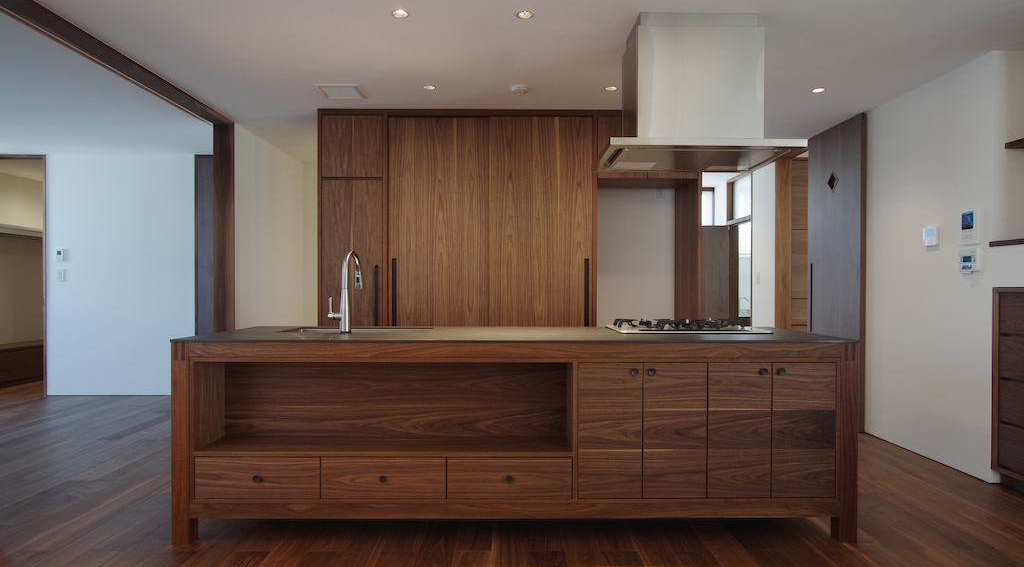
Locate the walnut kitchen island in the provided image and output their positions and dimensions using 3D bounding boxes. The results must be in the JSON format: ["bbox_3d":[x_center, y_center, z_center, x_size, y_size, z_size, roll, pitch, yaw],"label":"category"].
[{"bbox_3d":[0.014,0.671,2.943,2.900,0.860,0.855,0,0,0],"label":"walnut kitchen island"}]

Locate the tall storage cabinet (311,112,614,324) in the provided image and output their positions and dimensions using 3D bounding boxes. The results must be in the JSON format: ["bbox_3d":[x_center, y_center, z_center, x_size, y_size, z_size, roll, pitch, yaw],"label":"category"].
[{"bbox_3d":[-0.400,-0.100,4.770,2.120,2.400,0.600,0,0,0],"label":"tall storage cabinet"}]

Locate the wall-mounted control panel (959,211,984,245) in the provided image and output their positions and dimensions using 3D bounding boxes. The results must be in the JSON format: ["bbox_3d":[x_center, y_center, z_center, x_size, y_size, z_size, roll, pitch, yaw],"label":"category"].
[{"bbox_3d":[2.647,-0.317,3.450,0.028,0.189,0.125,0,0,0],"label":"wall-mounted control panel"}]

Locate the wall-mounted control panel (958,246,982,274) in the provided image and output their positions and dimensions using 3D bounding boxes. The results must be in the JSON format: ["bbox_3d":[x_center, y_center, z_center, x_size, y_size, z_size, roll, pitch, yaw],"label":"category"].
[{"bbox_3d":[2.645,-0.128,3.455,0.030,0.137,0.133,0,0,0],"label":"wall-mounted control panel"}]

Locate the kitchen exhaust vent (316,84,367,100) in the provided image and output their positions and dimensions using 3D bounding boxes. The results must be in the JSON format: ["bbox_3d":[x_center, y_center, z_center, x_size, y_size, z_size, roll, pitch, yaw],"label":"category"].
[{"bbox_3d":[-1.155,-1.290,4.060,0.285,0.020,0.310,0,0,0],"label":"kitchen exhaust vent"}]

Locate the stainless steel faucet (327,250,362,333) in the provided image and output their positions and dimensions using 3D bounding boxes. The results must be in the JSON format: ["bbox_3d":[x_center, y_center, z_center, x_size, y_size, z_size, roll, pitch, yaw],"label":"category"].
[{"bbox_3d":[-0.846,0.038,3.045,0.120,0.408,0.260,0,0,3],"label":"stainless steel faucet"}]

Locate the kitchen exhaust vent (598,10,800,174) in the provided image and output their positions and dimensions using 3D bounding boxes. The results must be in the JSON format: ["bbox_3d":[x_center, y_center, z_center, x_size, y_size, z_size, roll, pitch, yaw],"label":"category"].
[{"bbox_3d":[0.900,-0.961,3.030,0.900,0.680,0.625,0,0,0],"label":"kitchen exhaust vent"}]

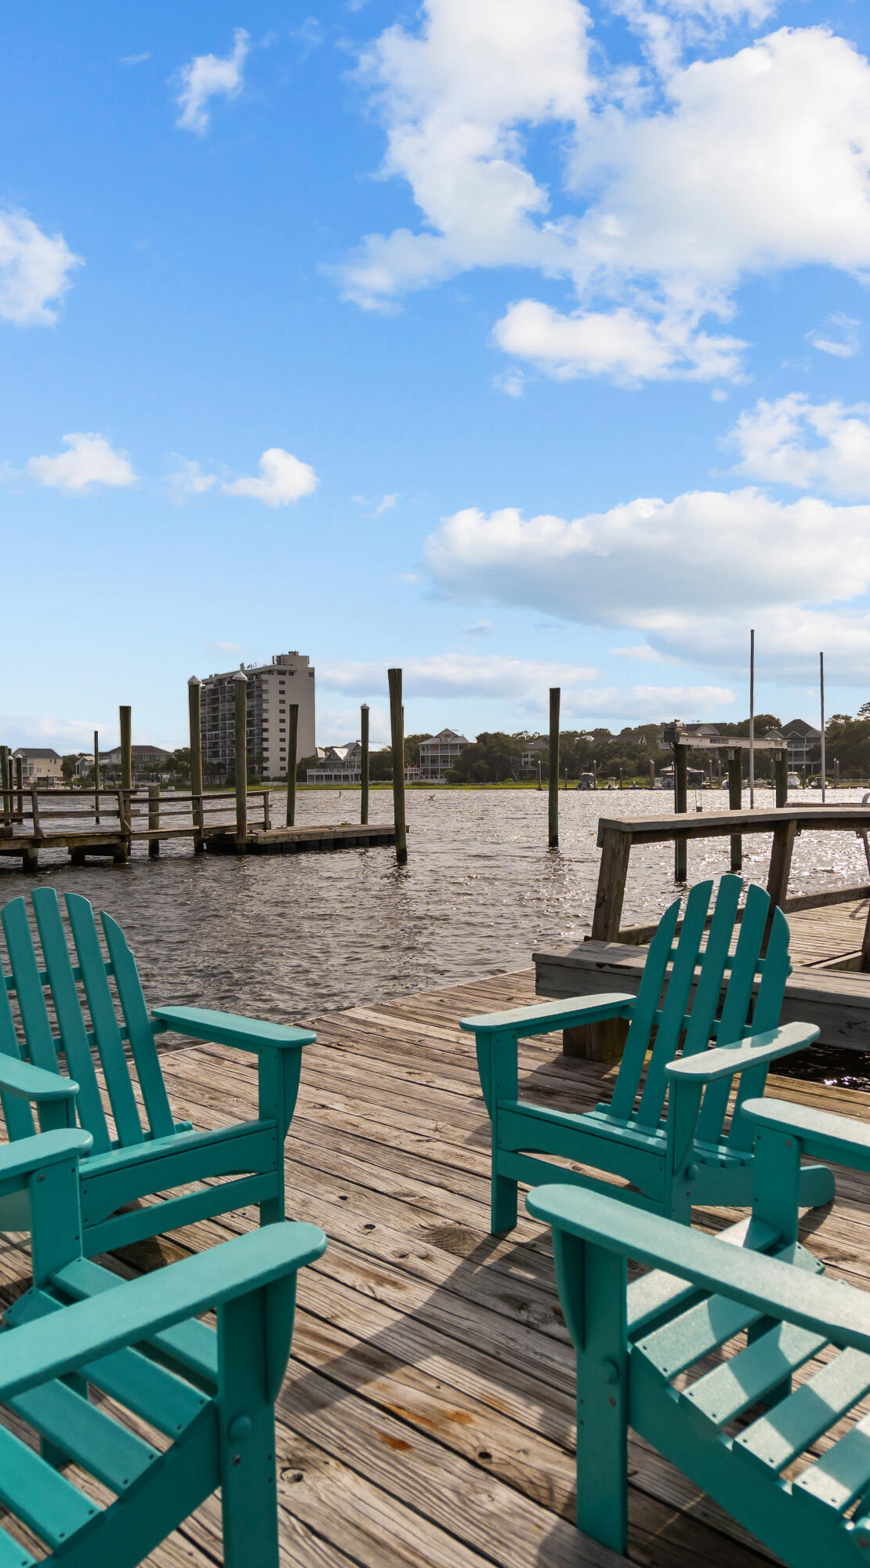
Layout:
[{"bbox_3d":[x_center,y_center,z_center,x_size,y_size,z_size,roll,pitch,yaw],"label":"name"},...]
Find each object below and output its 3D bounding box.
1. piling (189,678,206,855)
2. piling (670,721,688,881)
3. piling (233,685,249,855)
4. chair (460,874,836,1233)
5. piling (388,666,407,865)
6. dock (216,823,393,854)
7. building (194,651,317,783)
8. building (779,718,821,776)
[{"bbox_3d":[-6.074,-0.464,26.658,0.260,4.511,0.260,0,0,0],"label":"piling"},{"bbox_3d":[4.273,0.322,18.280,0.230,2.797,0.230,0,0,0],"label":"piling"},{"bbox_3d":[-4.947,-0.493,26.720,0.280,4.605,0.280,0,0,-11],"label":"piling"},{"bbox_3d":[0.611,0.721,2.799,0.890,0.920,0.745,-1,0,-44],"label":"chair"},{"bbox_3d":[-0.802,-0.365,22.871,0.270,4.299,0.270,-2,0,-2],"label":"piling"},{"bbox_3d":[-3.411,1.561,29.513,2.000,0.450,6.229,0,0,36],"label":"dock"},{"bbox_3d":[-56.487,-19.477,329.954,16.000,39.000,60.000,-1,0,-30],"label":"building"},{"bbox_3d":[82.905,-7.746,239.935,10.000,13.400,10.500,0,0,9],"label":"building"}]

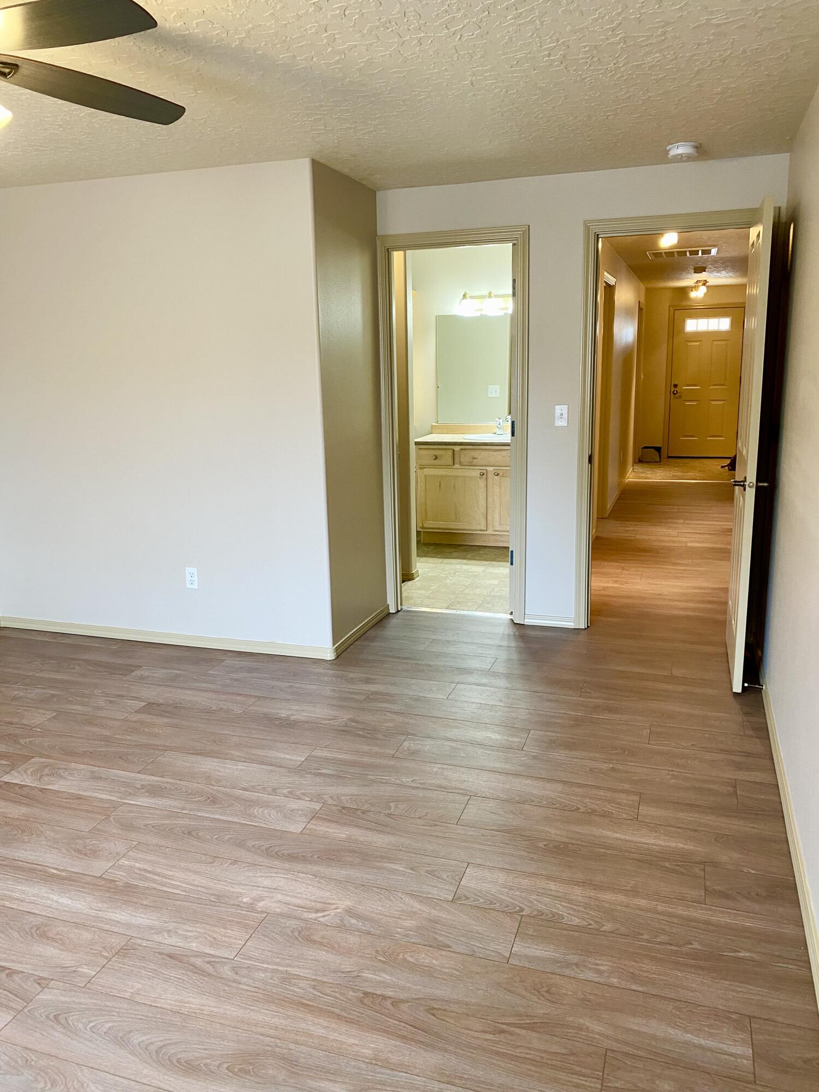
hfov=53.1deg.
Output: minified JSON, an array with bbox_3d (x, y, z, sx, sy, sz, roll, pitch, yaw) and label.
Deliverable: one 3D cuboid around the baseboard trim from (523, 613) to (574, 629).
[{"bbox_3d":[0.785,0.423,4.595,0.276,0.059,0.016,3,13,18],"label":"baseboard trim"}]

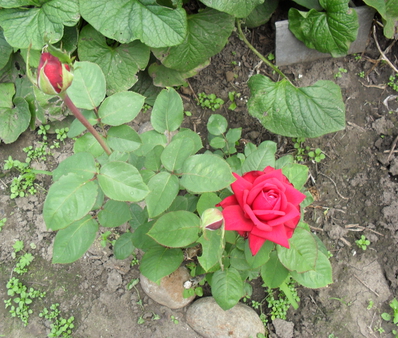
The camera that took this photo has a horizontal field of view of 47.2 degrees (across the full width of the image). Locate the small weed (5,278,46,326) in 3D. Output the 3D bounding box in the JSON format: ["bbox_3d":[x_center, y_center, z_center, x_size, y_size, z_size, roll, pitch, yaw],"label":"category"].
[{"bbox_3d":[-0.317,0.242,0.831,0.077,0.035,0.089,0,58,0],"label":"small weed"}]

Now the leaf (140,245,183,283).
[{"bbox_3d":[-0.059,0.149,0.720,0.061,0.012,0.059,12,62,5],"label":"leaf"}]

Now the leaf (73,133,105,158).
[{"bbox_3d":[-0.164,-0.035,0.680,0.046,0.013,0.051,34,68,11],"label":"leaf"}]

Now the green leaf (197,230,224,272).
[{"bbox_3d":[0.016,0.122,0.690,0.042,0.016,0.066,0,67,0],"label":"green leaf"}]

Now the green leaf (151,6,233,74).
[{"bbox_3d":[-0.015,-0.298,1.047,0.194,0.080,0.180,6,58,3],"label":"green leaf"}]

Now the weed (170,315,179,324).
[{"bbox_3d":[-0.042,0.261,0.789,0.014,0.009,0.015,0,55,0],"label":"weed"}]

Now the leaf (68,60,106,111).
[{"bbox_3d":[-0.175,-0.130,0.710,0.059,0.018,0.088,-21,77,-12],"label":"leaf"}]

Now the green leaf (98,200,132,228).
[{"bbox_3d":[-0.139,0.074,0.756,0.063,0.020,0.049,18,60,11],"label":"green leaf"}]

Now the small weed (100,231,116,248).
[{"bbox_3d":[-0.173,0.135,0.870,0.030,0.020,0.028,0,55,0],"label":"small weed"}]

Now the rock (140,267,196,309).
[{"bbox_3d":[-0.054,0.196,0.787,0.096,0.055,0.080,-3,56,-2],"label":"rock"}]

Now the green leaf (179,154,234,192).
[{"bbox_3d":[0.013,0.006,0.620,0.072,0.015,0.049,6,70,2],"label":"green leaf"}]

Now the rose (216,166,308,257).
[{"bbox_3d":[0.080,0.052,0.595,0.106,0.066,0.106,0,65,-8],"label":"rose"}]

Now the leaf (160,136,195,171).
[{"bbox_3d":[-0.033,-0.022,0.700,0.048,0.016,0.060,18,71,5],"label":"leaf"}]

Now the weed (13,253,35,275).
[{"bbox_3d":[-0.337,0.181,0.874,0.042,0.025,0.039,0,58,0],"label":"weed"}]

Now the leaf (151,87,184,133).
[{"bbox_3d":[-0.046,-0.087,0.677,0.046,0.014,0.066,-2,81,-1],"label":"leaf"}]

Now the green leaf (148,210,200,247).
[{"bbox_3d":[-0.034,0.088,0.660,0.077,0.012,0.056,-6,64,-4],"label":"green leaf"}]

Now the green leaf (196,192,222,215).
[{"bbox_3d":[0.019,0.062,0.751,0.045,0.020,0.055,-1,58,-1],"label":"green leaf"}]

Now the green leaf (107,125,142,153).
[{"bbox_3d":[-0.107,-0.043,0.650,0.050,0.014,0.043,12,67,1],"label":"green leaf"}]

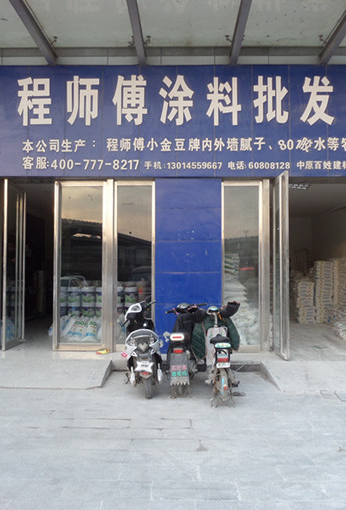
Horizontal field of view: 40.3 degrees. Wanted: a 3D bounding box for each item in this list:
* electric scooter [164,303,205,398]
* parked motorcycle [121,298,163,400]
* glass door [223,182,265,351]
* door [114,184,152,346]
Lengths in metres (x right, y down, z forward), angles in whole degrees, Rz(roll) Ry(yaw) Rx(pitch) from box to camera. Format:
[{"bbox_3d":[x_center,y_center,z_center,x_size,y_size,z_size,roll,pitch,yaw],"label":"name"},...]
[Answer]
[{"bbox_3d":[0.139,1.196,6.225,0.600,1.070,1.620,0,-2,3],"label":"electric scooter"},{"bbox_3d":[-0.377,1.196,6.227,0.620,1.070,1.700,0,-2,-3],"label":"parked motorcycle"},{"bbox_3d":[1.185,0.184,7.942,0.725,2.880,0.070,0,-2,1],"label":"glass door"},{"bbox_3d":[-0.644,0.176,7.987,0.672,2.879,0.070,0,-2,1],"label":"door"}]

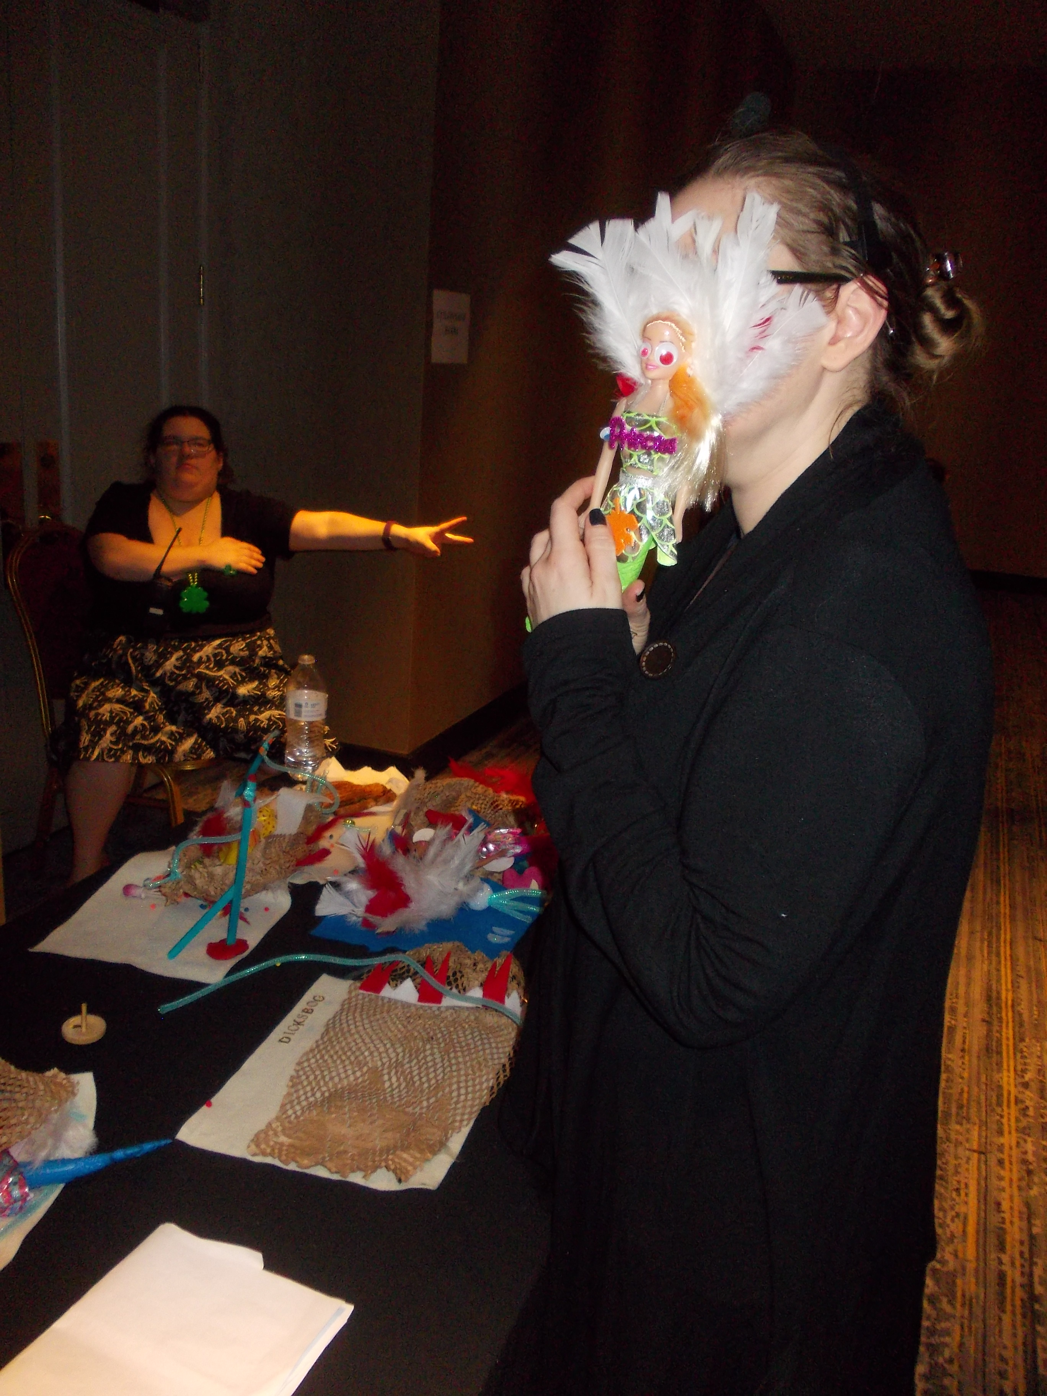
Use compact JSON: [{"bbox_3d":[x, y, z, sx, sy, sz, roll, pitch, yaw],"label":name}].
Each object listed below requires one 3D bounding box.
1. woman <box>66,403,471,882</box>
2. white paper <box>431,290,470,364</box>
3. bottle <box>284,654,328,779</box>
[{"bbox_3d":[-0.684,-0.120,3.034,1.000,1.260,0.720,-3,17,-24],"label":"woman"},{"bbox_3d":[-0.234,-1.203,3.676,0.006,0.216,0.279,10,18,19],"label":"white paper"},{"bbox_3d":[-0.353,0.025,1.831,0.067,0.204,0.067,4,16,-1],"label":"bottle"}]

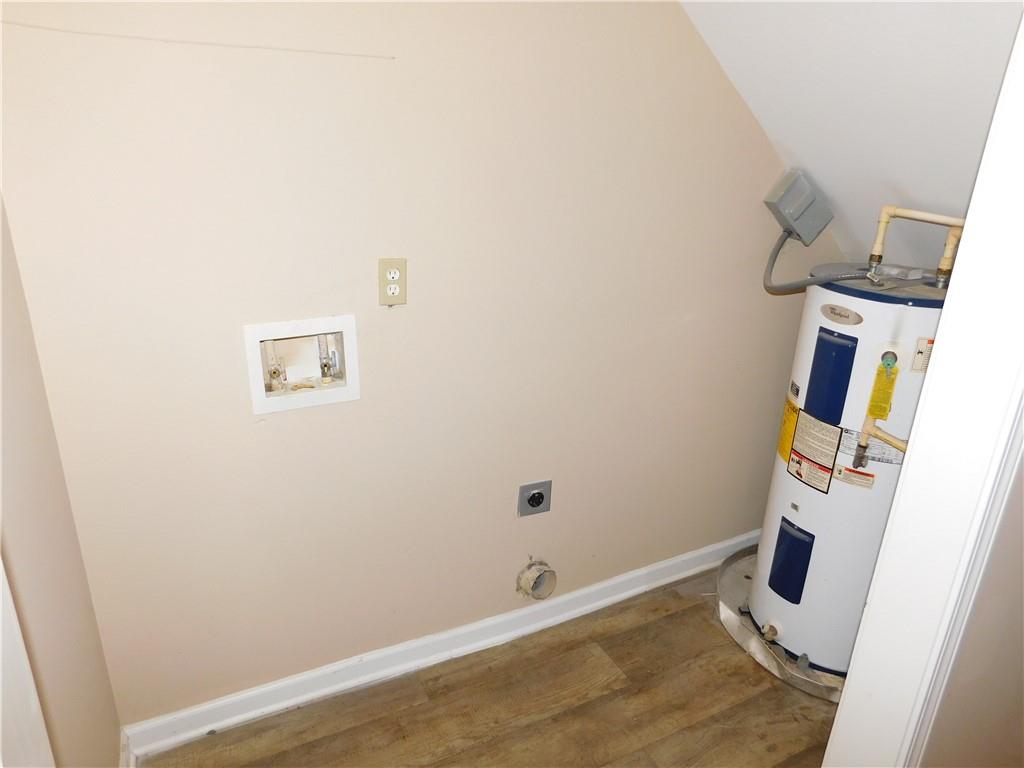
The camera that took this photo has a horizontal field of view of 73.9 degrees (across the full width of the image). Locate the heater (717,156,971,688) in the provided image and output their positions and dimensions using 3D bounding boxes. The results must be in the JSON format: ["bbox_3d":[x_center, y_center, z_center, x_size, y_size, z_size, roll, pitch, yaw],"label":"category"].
[{"bbox_3d":[1.127,0.194,2.128,0.650,1.385,0.650,-9,23,-26],"label":"heater"}]

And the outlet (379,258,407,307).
[{"bbox_3d":[-0.296,-0.253,1.690,0.070,0.115,0.012,-9,23,-26],"label":"outlet"}]

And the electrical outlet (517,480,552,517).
[{"bbox_3d":[0.073,0.360,2.132,0.115,0.115,0.015,-9,23,-26],"label":"electrical outlet"}]

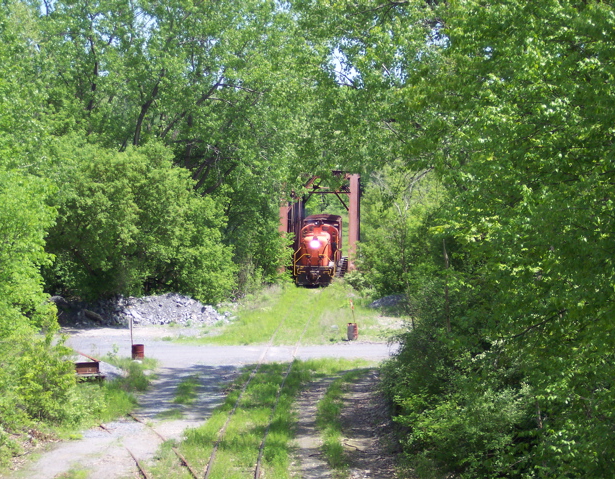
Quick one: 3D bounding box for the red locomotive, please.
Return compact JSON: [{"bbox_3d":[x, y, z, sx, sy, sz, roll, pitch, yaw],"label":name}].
[{"bbox_3d":[0.880,0.870,146.800,3.100,4.400,17.000,0,3,2],"label":"red locomotive"}]

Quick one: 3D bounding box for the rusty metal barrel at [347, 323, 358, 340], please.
[{"bbox_3d":[2.410,4.904,98.500,0.580,0.880,0.580,0,3,2],"label":"rusty metal barrel"}]

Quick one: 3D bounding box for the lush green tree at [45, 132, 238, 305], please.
[{"bbox_3d":[-10.725,-1.085,119.000,12.200,11.000,10.500,0,3,2],"label":"lush green tree"}]

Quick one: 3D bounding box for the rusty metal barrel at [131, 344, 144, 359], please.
[{"bbox_3d":[-8.069,5.457,89.000,0.580,0.840,0.580,0,3,2],"label":"rusty metal barrel"}]

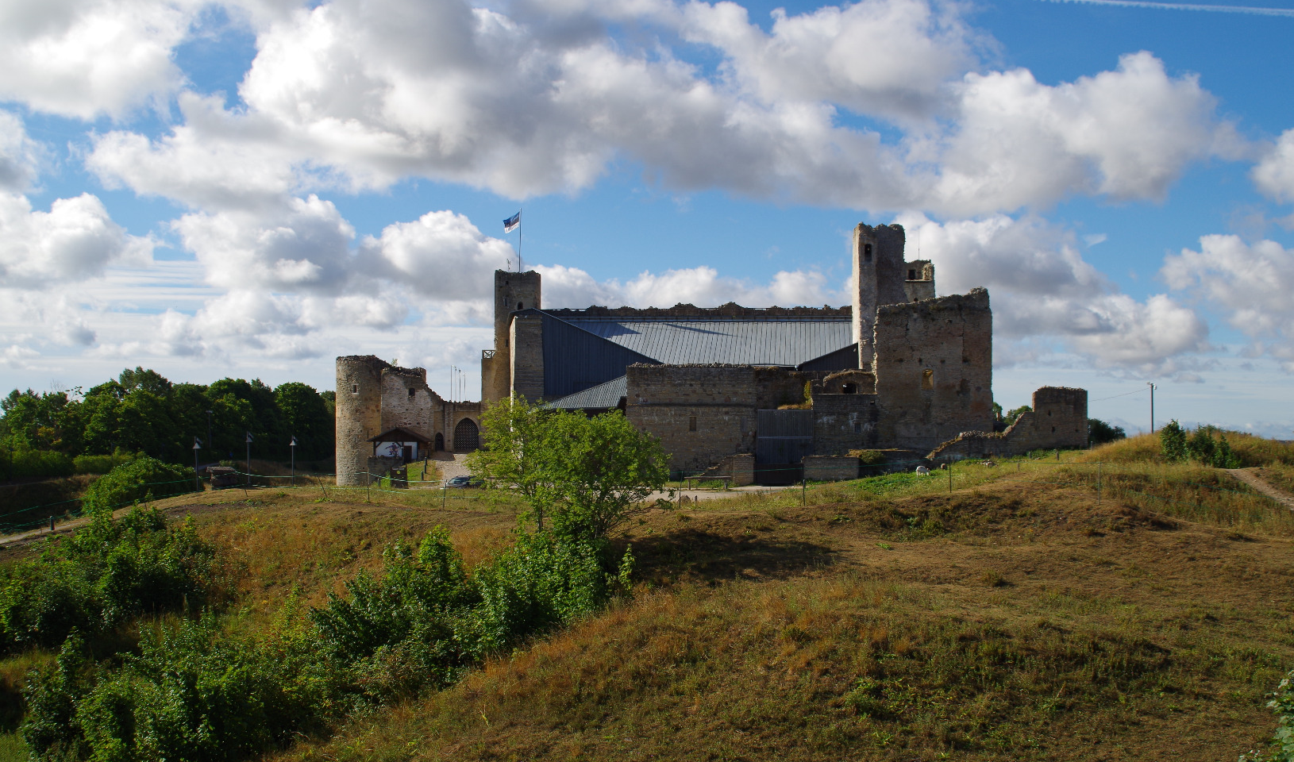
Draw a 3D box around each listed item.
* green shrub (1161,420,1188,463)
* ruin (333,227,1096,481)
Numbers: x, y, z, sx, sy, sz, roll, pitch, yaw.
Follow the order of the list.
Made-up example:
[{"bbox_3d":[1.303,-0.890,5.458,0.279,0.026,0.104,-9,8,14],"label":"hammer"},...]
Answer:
[{"bbox_3d":[22.392,2.556,64.000,1.116,1.804,1.150,0,-2,0],"label":"green shrub"},{"bbox_3d":[3.838,-3.148,146.679,70.000,25.000,54.000,0,-2,6],"label":"ruin"}]

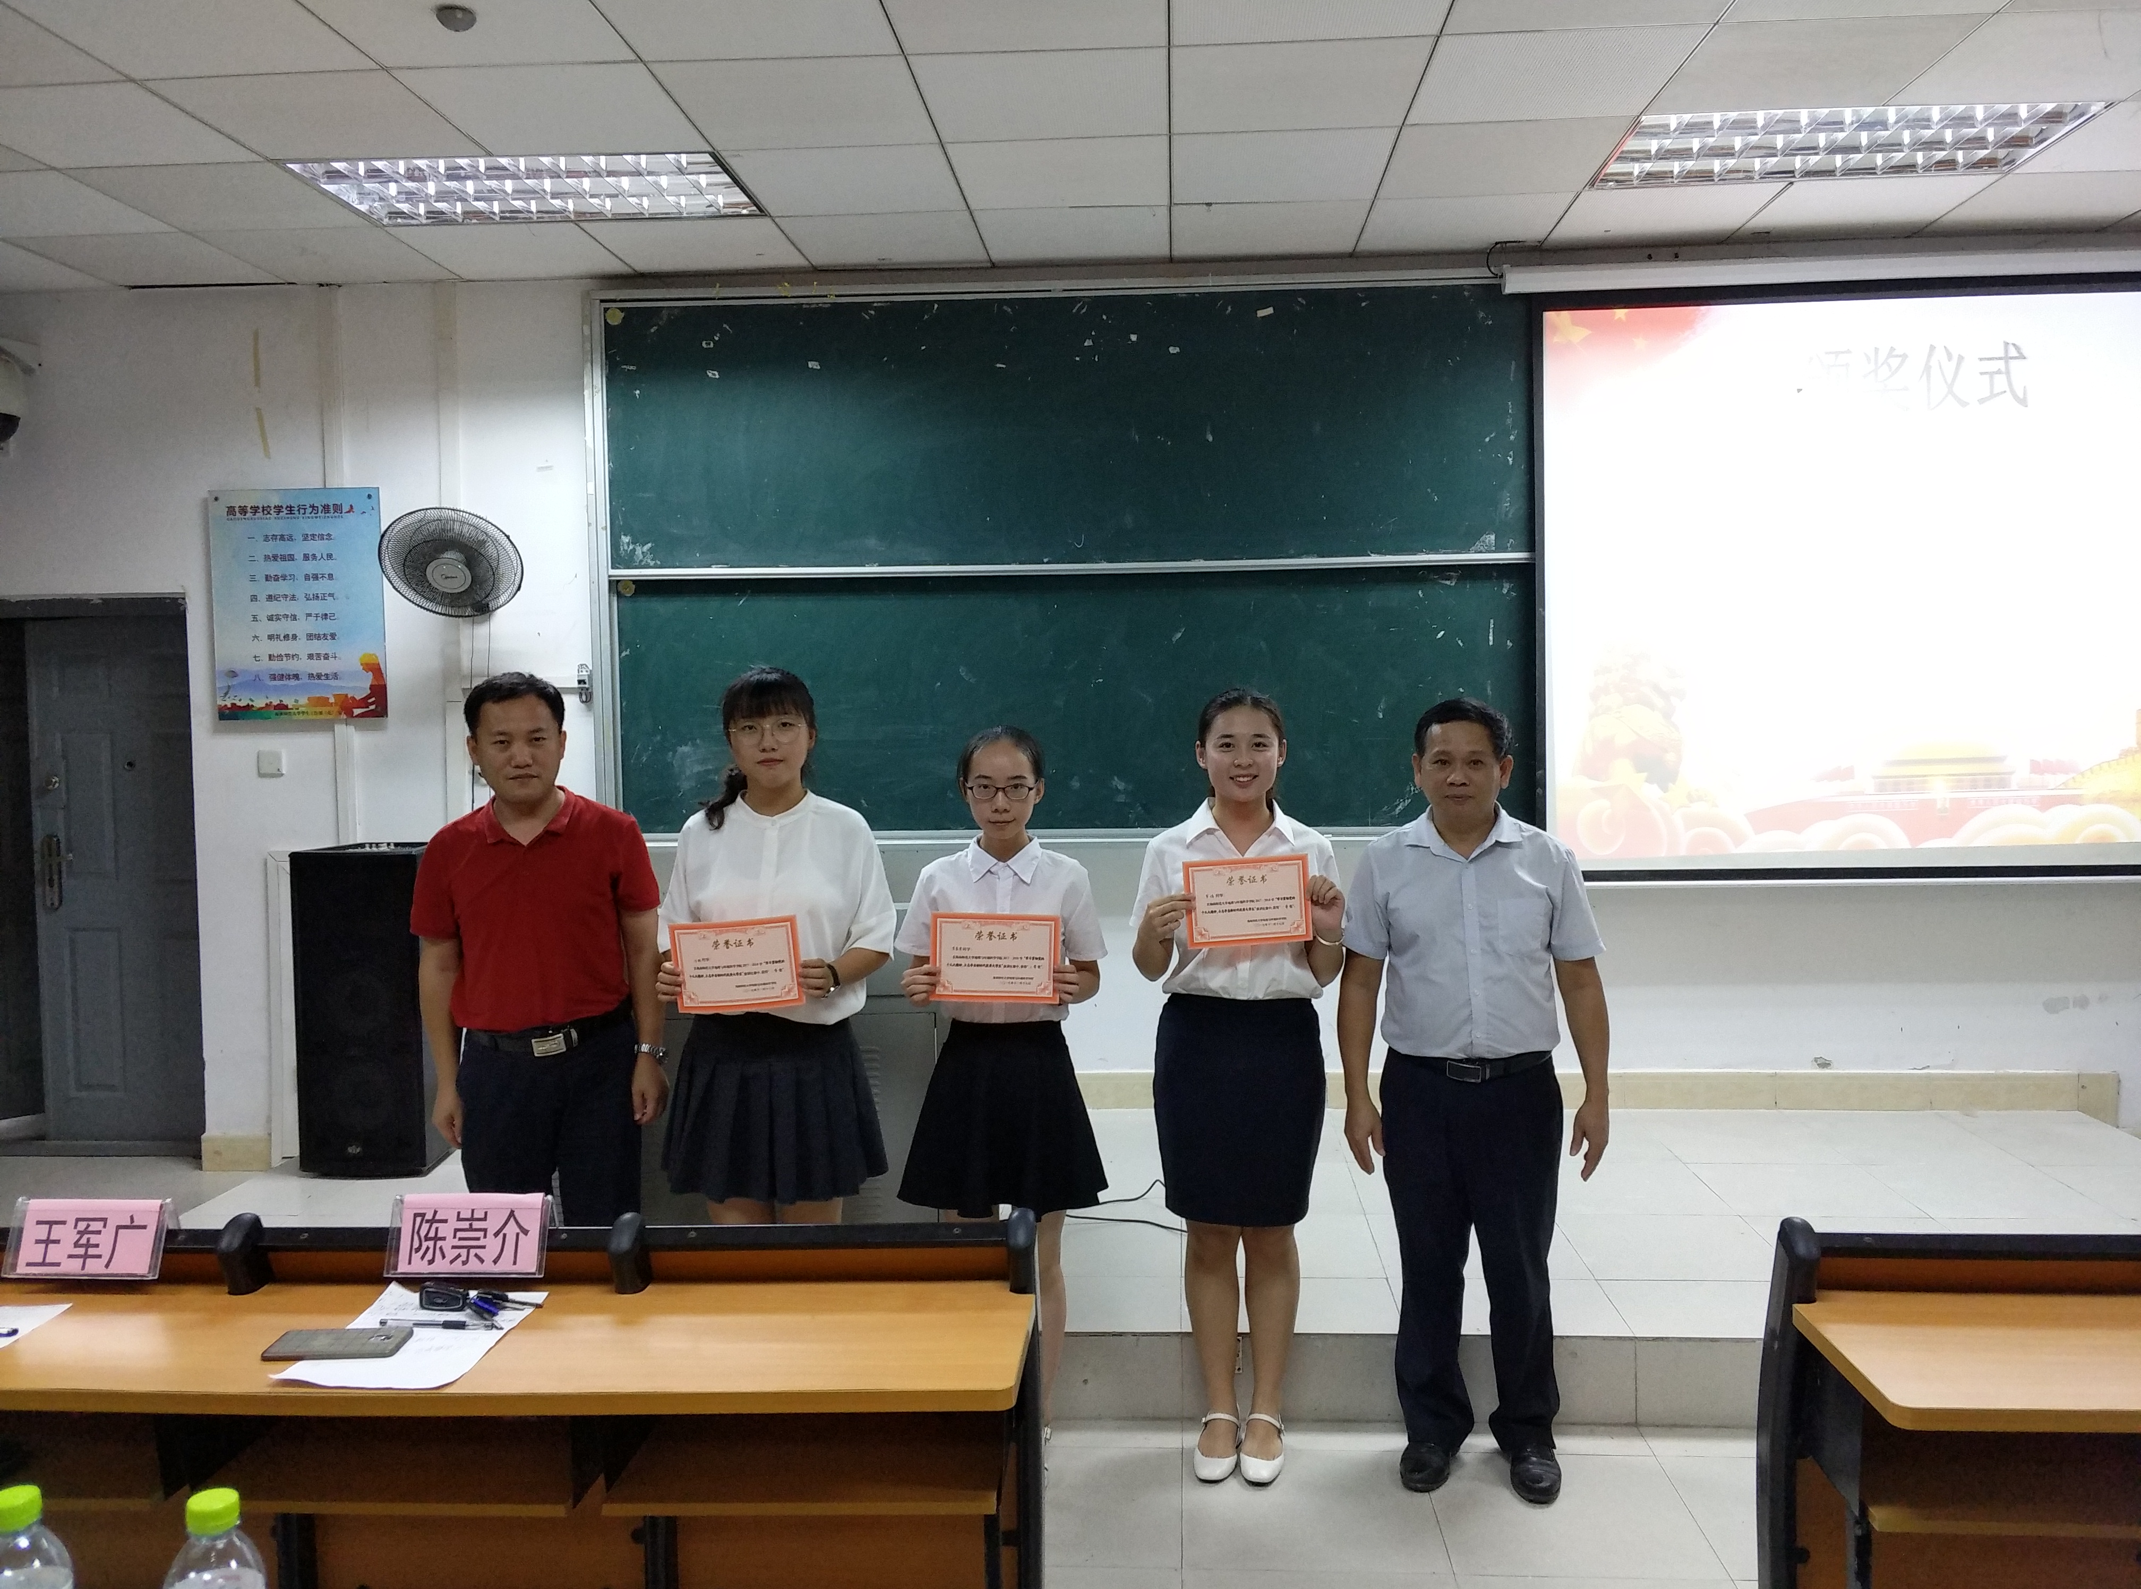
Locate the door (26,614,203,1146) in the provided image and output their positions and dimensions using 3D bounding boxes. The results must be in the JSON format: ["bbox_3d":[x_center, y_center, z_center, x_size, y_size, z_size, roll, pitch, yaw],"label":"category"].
[{"bbox_3d":[-3.449,0.323,5.649,0.680,1.940,0.050,0,3,3],"label":"door"}]

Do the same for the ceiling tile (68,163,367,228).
[{"bbox_3d":[-2.457,-1.746,4.527,0.605,0.020,0.590,0,4,4],"label":"ceiling tile"}]

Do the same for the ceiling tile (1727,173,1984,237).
[{"bbox_3d":[2.478,-1.841,4.870,0.610,0.020,0.582,0,3,3],"label":"ceiling tile"}]

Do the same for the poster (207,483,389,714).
[{"bbox_3d":[-2.669,-0.654,5.351,0.607,0.795,0.015,0,3,3],"label":"poster"}]

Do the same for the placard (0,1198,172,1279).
[{"bbox_3d":[-1.381,0.623,2.170,0.215,0.105,0.090,0,4,3],"label":"placard"}]

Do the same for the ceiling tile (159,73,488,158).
[{"bbox_3d":[-1.858,-1.687,3.863,0.600,0.018,0.580,0,4,3],"label":"ceiling tile"}]

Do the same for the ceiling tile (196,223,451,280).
[{"bbox_3d":[-2.456,-1.805,5.171,0.610,0.020,0.582,0,3,3],"label":"ceiling tile"}]

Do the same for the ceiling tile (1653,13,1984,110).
[{"bbox_3d":[1.736,-1.717,3.648,0.600,0.018,0.580,0,4,3],"label":"ceiling tile"}]

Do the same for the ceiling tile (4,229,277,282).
[{"bbox_3d":[-3.030,-1.778,5.143,0.605,0.020,0.590,0,4,4],"label":"ceiling tile"}]

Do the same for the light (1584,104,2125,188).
[{"bbox_3d":[2.068,-1.777,4.185,1.190,0.080,0.570,0,4,3],"label":"light"}]

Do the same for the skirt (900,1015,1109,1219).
[{"bbox_3d":[-0.146,0.653,3.282,0.438,0.391,0.330,0,3,3],"label":"skirt"}]

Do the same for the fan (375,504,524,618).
[{"bbox_3d":[-2.021,-0.789,5.084,0.440,0.440,0.320,-1,42,-10],"label":"fan"}]

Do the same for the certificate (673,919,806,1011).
[{"bbox_3d":[-0.684,0.350,3.170,0.263,0.185,0.005,-5,5,2],"label":"certificate"}]

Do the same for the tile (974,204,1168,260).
[{"bbox_3d":[0.023,-1.772,4.894,0.600,0.020,0.590,0,3,3],"label":"tile"}]

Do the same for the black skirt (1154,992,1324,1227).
[{"bbox_3d":[0.354,0.645,3.260,0.360,0.490,0.250,0,3,3],"label":"black skirt"}]

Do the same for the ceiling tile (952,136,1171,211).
[{"bbox_3d":[-0.026,-1.765,4.377,0.605,0.020,0.590,0,4,4],"label":"ceiling tile"}]

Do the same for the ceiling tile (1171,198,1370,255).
[{"bbox_3d":[0.618,-1.807,4.918,0.605,0.020,0.590,0,4,4],"label":"ceiling tile"}]

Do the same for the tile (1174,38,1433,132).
[{"bbox_3d":[0.547,-1.734,3.771,0.605,0.020,0.590,0,4,4],"label":"tile"}]

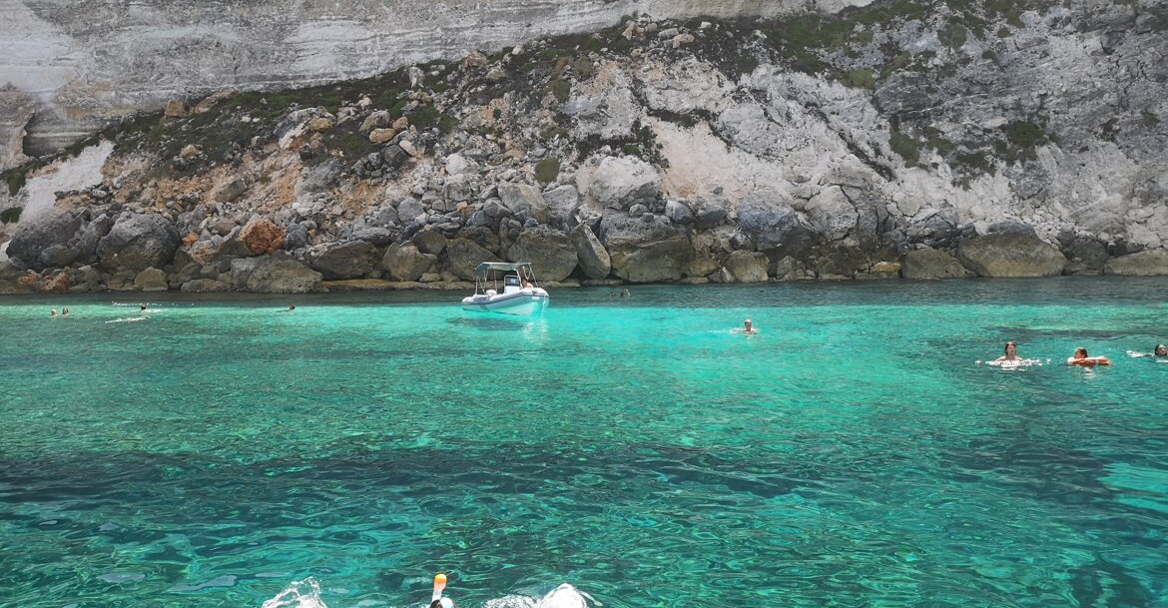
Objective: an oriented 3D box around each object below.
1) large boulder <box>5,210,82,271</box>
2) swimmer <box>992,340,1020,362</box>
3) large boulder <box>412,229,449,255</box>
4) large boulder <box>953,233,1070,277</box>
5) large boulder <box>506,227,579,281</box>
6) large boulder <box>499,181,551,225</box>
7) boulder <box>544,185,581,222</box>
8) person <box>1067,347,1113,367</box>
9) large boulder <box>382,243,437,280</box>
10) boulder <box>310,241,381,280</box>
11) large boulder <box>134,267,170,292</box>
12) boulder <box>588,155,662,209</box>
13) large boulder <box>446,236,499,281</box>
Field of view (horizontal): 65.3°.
[{"bbox_3d":[-32.582,-3.825,55.000,4.440,3.920,3.670,-1,3,-11],"label":"large boulder"},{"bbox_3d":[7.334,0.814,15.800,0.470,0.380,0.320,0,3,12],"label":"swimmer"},{"bbox_3d":[-9.737,-3.844,57.500,2.269,1.639,1.928,-1,3,-10],"label":"large boulder"},{"bbox_3d":[30.690,-3.386,65.500,7.800,3.570,4.820,-1,3,-11],"label":"large boulder"},{"bbox_3d":[-2.593,-3.124,57.000,4.373,3.498,3.498,0,3,-3],"label":"large boulder"},{"bbox_3d":[-3.979,-6.635,60.000,3.320,3.040,2.740,-1,3,-11],"label":"large boulder"},{"bbox_3d":[-1.449,-6.808,61.500,2.561,2.561,2.305,0,3,-1],"label":"boulder"},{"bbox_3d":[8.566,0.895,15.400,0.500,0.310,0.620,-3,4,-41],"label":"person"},{"bbox_3d":[-10.232,-2.466,53.500,3.190,2.340,2.630,-1,3,-11],"label":"large boulder"},{"bbox_3d":[-13.985,-2.580,53.500,4.222,2.345,3.166,-1,3,-15],"label":"boulder"},{"bbox_3d":[-24.649,-1.351,52.000,1.990,1.630,1.640,-1,3,-11],"label":"large boulder"},{"bbox_3d":[2.885,-8.763,65.000,5.272,3.847,4.217,0,3,3],"label":"boulder"},{"bbox_3d":[-6.782,-2.798,55.500,3.285,2.676,2.792,0,3,-7],"label":"large boulder"}]

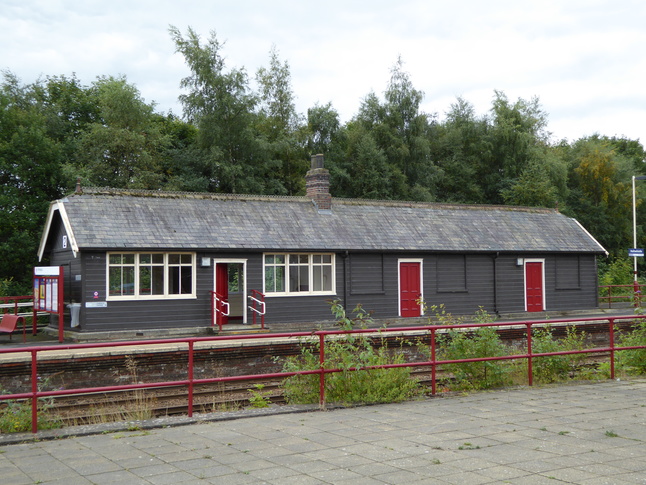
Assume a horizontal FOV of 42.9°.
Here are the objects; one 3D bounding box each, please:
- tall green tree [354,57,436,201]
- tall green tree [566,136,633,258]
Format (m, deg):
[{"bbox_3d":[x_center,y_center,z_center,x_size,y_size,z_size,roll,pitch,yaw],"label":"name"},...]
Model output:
[{"bbox_3d":[4.083,-3.331,44.830,4.800,13.781,4.800,-1,-2,5],"label":"tall green tree"},{"bbox_3d":[18.151,-1.622,53.666,4.800,10.672,4.800,-2,-2,19],"label":"tall green tree"}]

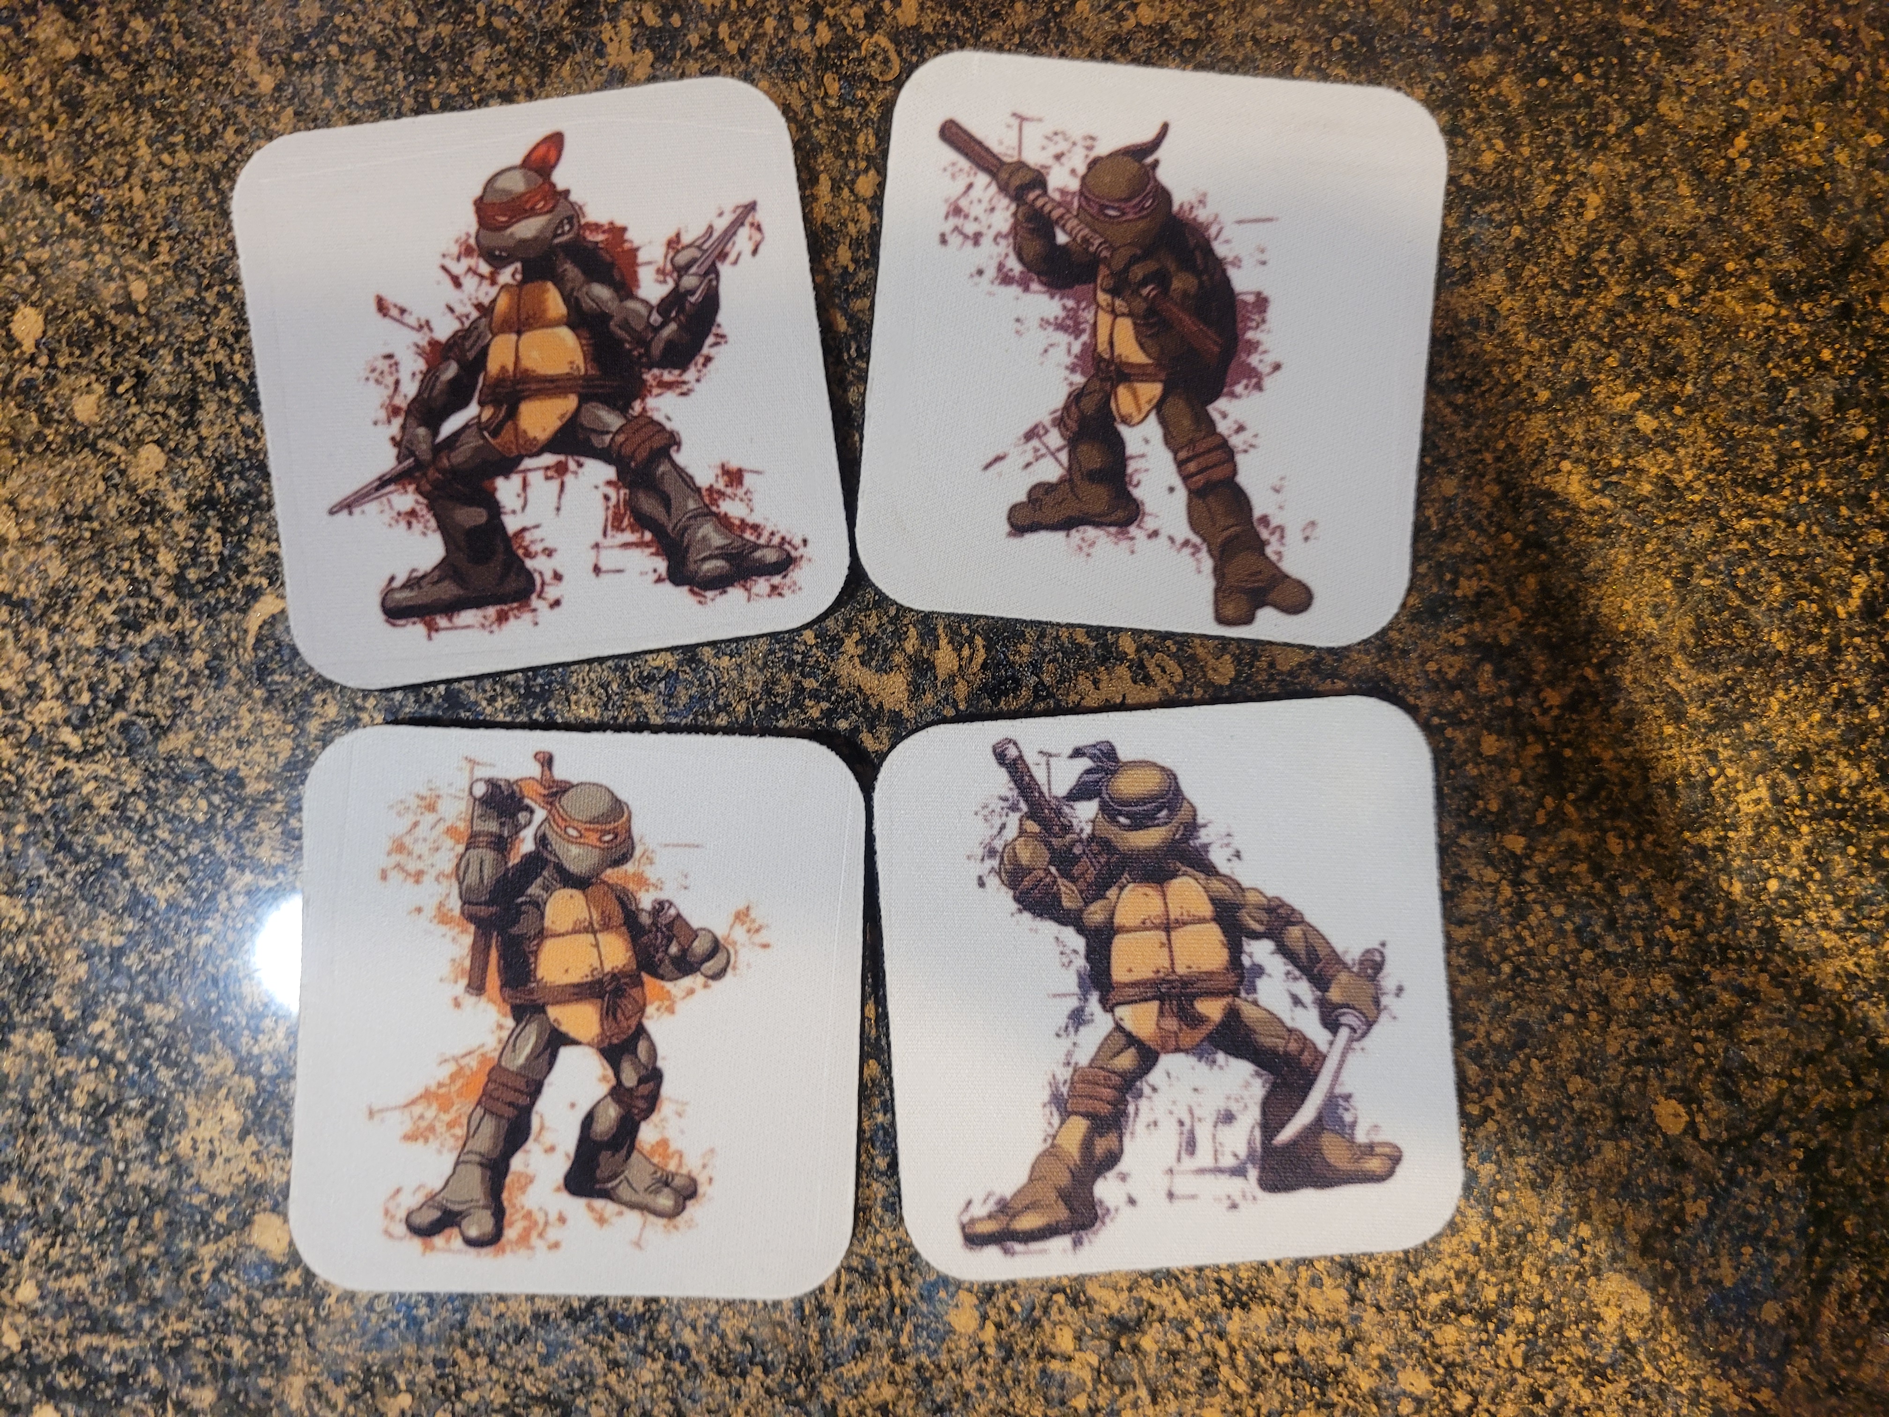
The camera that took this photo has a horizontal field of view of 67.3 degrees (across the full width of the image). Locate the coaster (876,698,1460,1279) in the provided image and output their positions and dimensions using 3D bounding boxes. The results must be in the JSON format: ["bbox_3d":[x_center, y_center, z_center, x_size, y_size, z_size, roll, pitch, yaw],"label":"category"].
[{"bbox_3d":[0.039,0.049,0.251,0.098,0.004,0.098,-4,90,-1],"label":"coaster"}]

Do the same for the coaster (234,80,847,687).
[{"bbox_3d":[-0.070,-0.057,0.250,0.098,0.004,0.098,-8,90,-1],"label":"coaster"}]

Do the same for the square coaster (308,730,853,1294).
[{"bbox_3d":[-0.064,0.053,0.250,0.098,0.004,0.098,2,90,-1],"label":"square coaster"}]

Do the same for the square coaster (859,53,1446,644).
[{"bbox_3d":[0.036,-0.063,0.252,0.098,0.004,0.098,5,90,-1],"label":"square coaster"}]

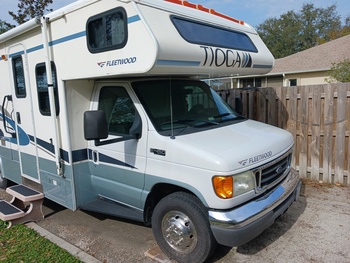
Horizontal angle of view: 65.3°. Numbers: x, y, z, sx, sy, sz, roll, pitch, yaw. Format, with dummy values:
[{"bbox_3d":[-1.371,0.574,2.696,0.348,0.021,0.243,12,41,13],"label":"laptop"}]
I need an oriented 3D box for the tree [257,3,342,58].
[{"bbox_3d":[13.346,-8.222,29.252,10.300,10.600,9.800,1,9,24],"label":"tree"}]

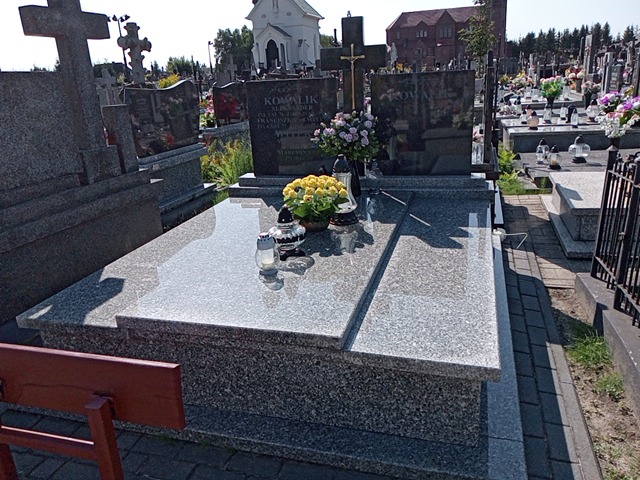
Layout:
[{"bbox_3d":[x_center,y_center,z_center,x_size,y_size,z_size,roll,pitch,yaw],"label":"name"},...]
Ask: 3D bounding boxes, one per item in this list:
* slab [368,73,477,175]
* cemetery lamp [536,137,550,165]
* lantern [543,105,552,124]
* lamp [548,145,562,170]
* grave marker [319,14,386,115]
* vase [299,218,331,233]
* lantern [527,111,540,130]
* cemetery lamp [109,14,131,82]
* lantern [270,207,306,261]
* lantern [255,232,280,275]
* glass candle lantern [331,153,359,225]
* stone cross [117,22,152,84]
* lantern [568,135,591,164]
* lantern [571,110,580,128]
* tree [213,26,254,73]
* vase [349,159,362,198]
[{"bbox_3d":[0.733,-0.825,3.729,0.712,0.725,0.080,2,20,16],"label":"slab"},{"bbox_3d":[2.743,-1.110,6.364,0.147,0.271,0.147,3,20,17],"label":"cemetery lamp"},{"bbox_3d":[3.002,-1.654,6.800,0.115,0.238,0.115,2,20,16],"label":"lantern"},{"bbox_3d":[2.486,-0.878,5.447,0.130,0.233,0.130,2,20,16],"label":"lamp"},{"bbox_3d":[0.266,-1.028,3.804,0.472,1.114,0.090,2,20,16],"label":"grave marker"},{"bbox_3d":[-0.023,-0.111,2.986,0.175,0.100,0.175,2,20,16],"label":"vase"},{"bbox_3d":[2.992,-1.675,7.250,0.157,0.255,0.157,3,20,17],"label":"lantern"},{"bbox_3d":[-16.703,-15.983,44.364,2.000,5.926,1.300,-10,20,-17],"label":"cemetery lamp"},{"bbox_3d":[-0.164,-0.041,2.640,0.189,0.267,0.189,-3,19,1],"label":"lantern"},{"bbox_3d":[-0.251,0.062,2.484,0.118,0.185,0.118,-3,19,1],"label":"lantern"},{"bbox_3d":[0.138,-0.302,3.050,0.165,0.400,0.165,2,20,16],"label":"glass candle lantern"},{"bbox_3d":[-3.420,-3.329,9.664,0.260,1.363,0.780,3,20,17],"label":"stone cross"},{"bbox_3d":[3.083,-1.085,6.146,0.229,0.330,0.229,3,20,17],"label":"lantern"},{"bbox_3d":[3.546,-1.687,7.191,0.091,0.258,0.091,3,20,17],"label":"lantern"},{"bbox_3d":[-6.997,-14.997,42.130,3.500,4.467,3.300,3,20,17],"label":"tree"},{"bbox_3d":[0.244,-0.450,3.639,0.105,0.285,0.105,2,20,16],"label":"vase"}]

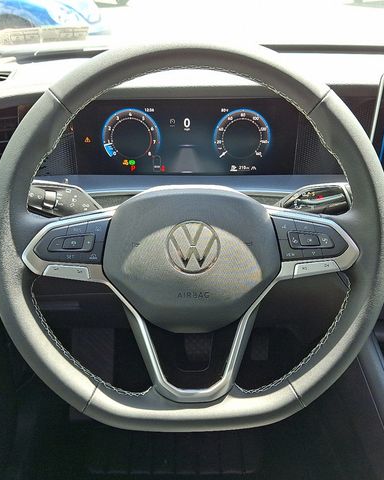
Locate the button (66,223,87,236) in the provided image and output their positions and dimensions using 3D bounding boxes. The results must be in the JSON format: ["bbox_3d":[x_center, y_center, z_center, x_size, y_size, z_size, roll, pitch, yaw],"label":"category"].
[{"bbox_3d":[-0.107,-0.010,0.434,0.019,0.013,0.007,1,-4,-8],"label":"button"}]

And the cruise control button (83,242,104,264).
[{"bbox_3d":[-0.091,0.012,0.435,0.018,0.022,0.007,1,-4,-8],"label":"cruise control button"}]

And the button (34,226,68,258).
[{"bbox_3d":[-0.130,0.003,0.430,0.029,0.029,0.007,1,-4,-8],"label":"button"}]

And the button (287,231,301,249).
[{"bbox_3d":[0.095,0.000,0.435,0.012,0.016,0.007,-1,-4,8],"label":"button"}]

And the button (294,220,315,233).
[{"bbox_3d":[0.105,-0.012,0.434,0.018,0.011,0.007,-1,-4,8],"label":"button"}]

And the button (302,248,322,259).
[{"bbox_3d":[0.112,0.013,0.432,0.018,0.009,0.007,-1,-4,8],"label":"button"}]

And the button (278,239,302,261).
[{"bbox_3d":[0.092,0.009,0.435,0.021,0.020,0.007,-1,-4,8],"label":"button"}]

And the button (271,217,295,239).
[{"bbox_3d":[0.086,-0.012,0.437,0.020,0.020,0.007,-1,-4,8],"label":"button"}]

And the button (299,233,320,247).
[{"bbox_3d":[0.110,0.000,0.433,0.019,0.013,0.007,-1,-4,8],"label":"button"}]

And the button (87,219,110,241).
[{"bbox_3d":[-0.088,-0.010,0.437,0.021,0.020,0.007,1,-4,-8],"label":"button"}]

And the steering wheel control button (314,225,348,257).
[{"bbox_3d":[0.129,0.001,0.430,0.029,0.029,0.007,-1,-4,8],"label":"steering wheel control button"}]

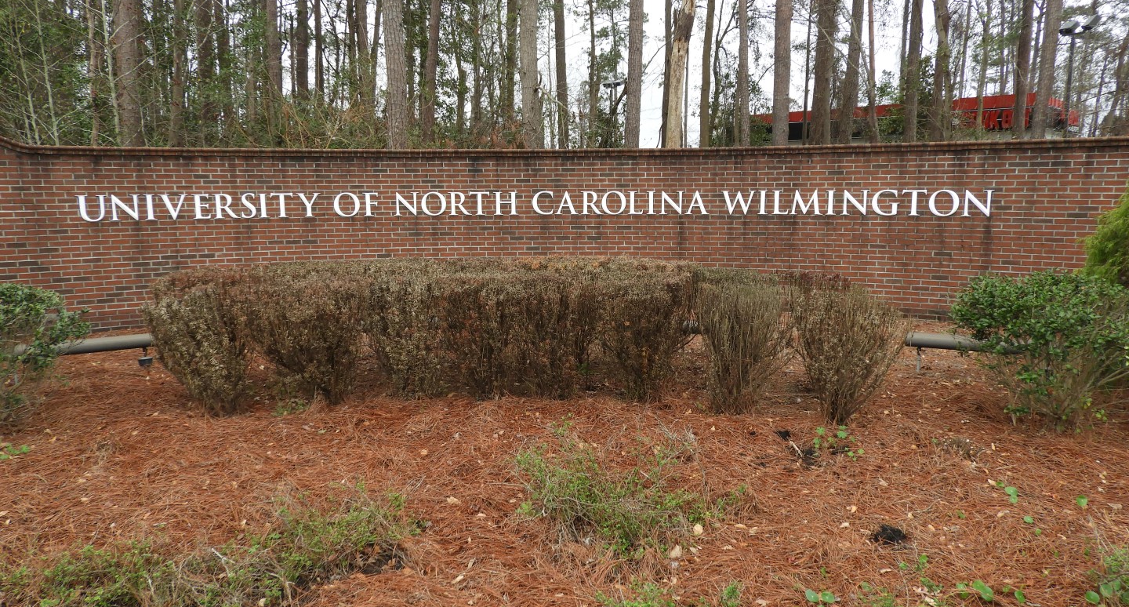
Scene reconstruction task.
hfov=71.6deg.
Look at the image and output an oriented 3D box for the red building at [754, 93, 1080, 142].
[{"bbox_3d":[19.461,-8.173,45.041,6.800,5.820,15.740,-9,12,-44],"label":"red building"}]

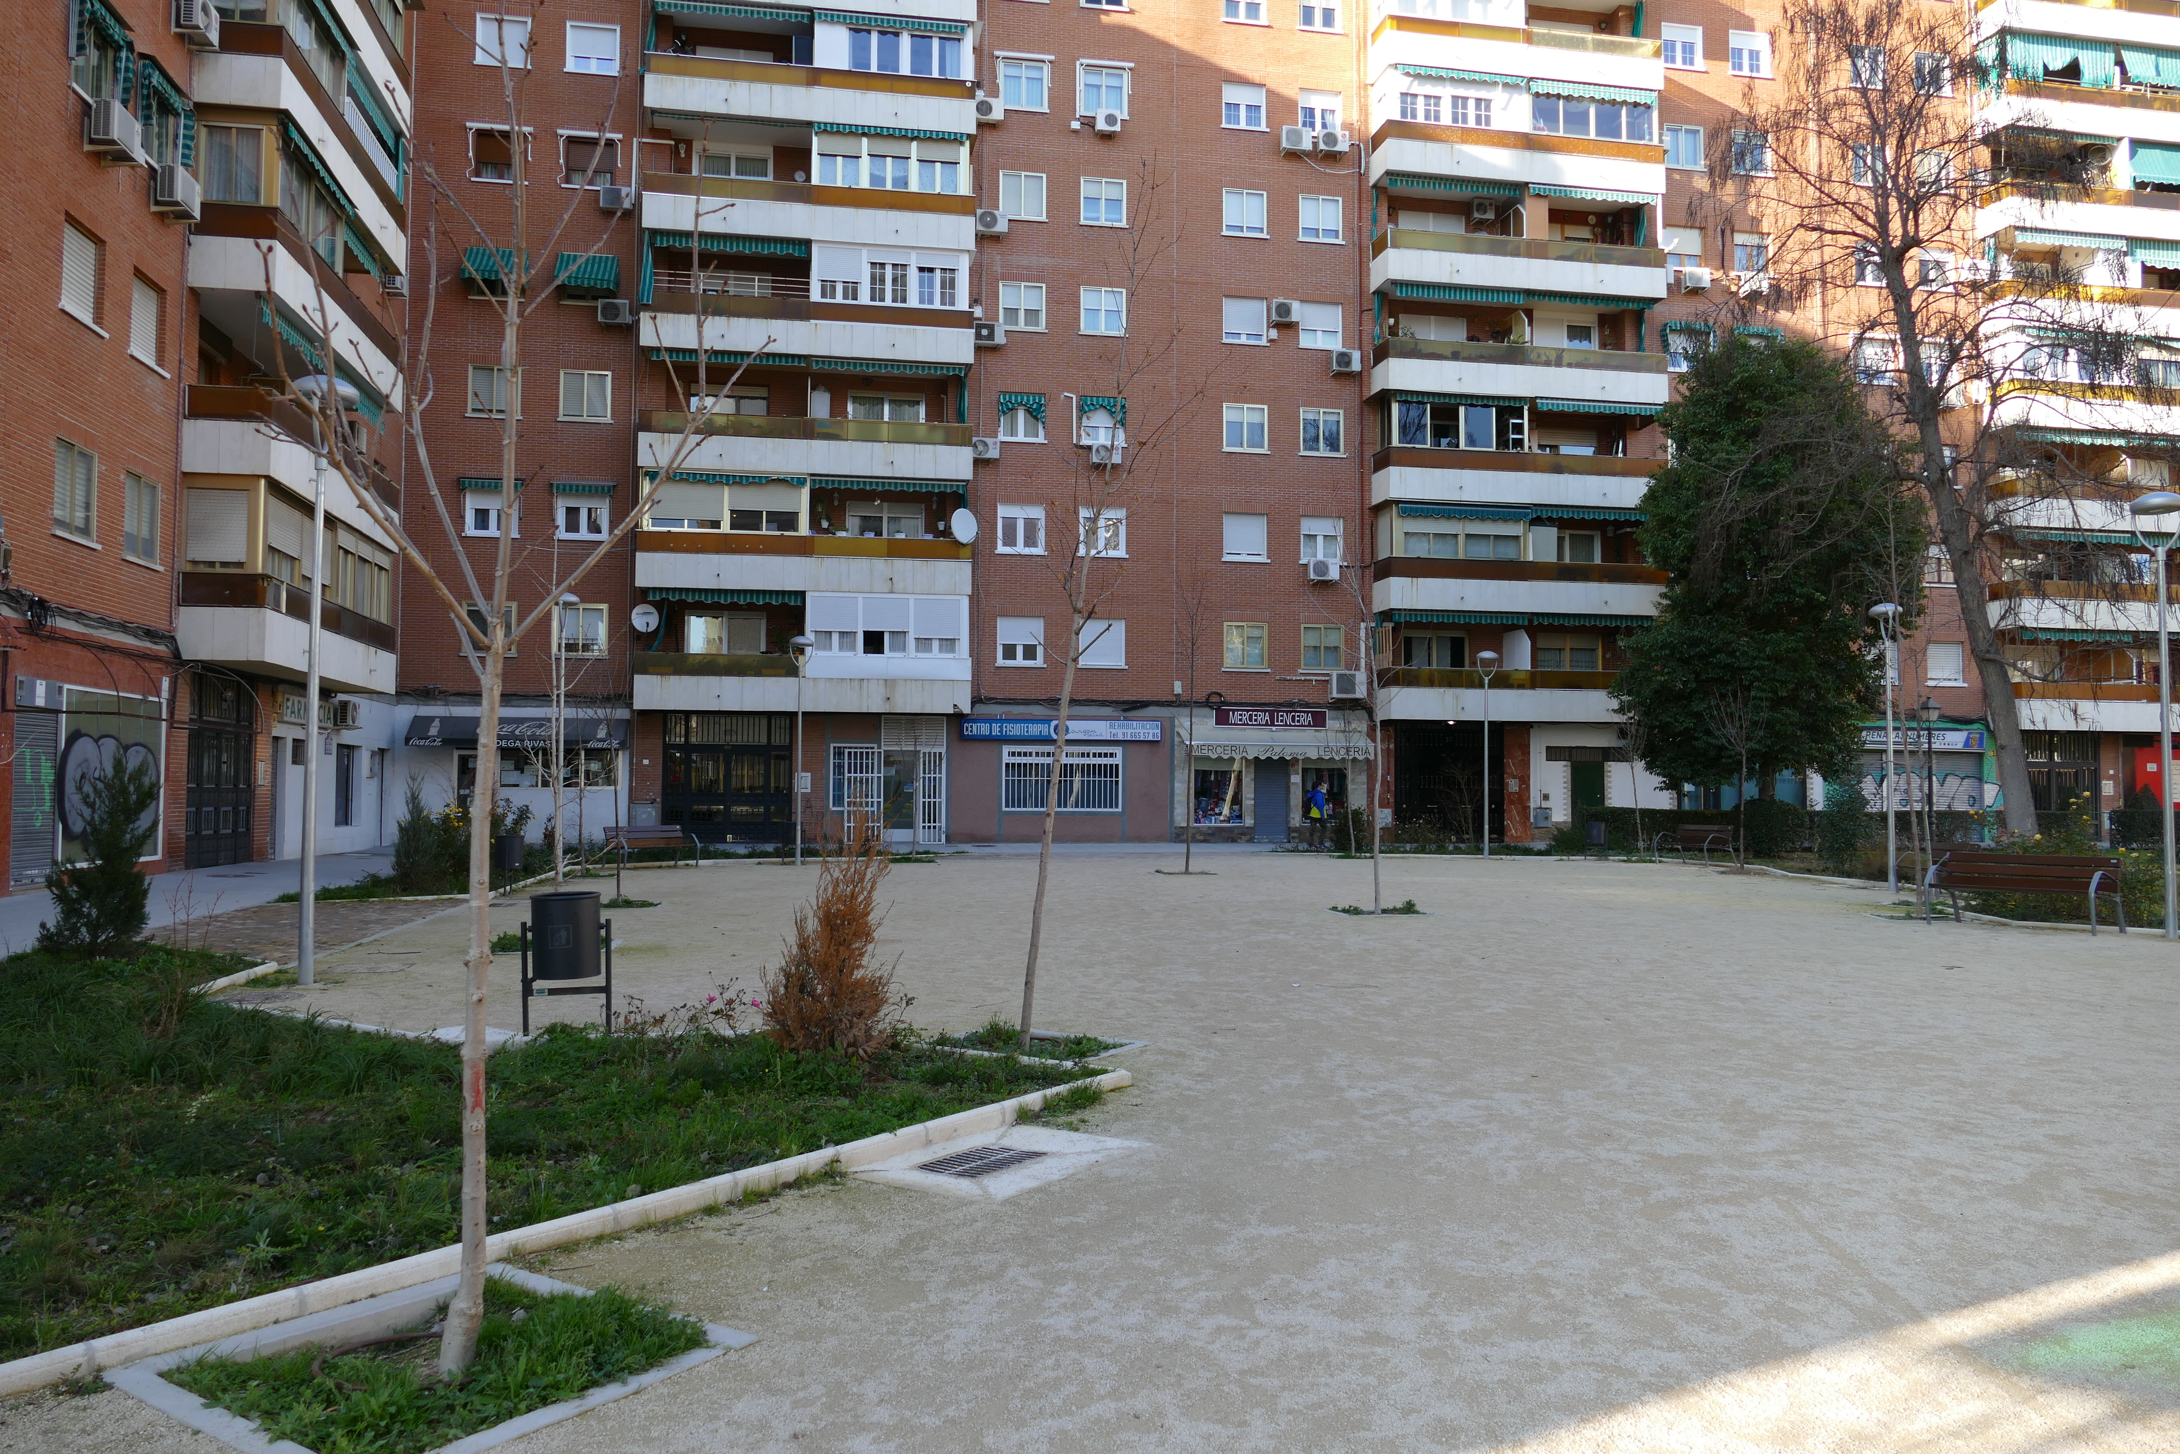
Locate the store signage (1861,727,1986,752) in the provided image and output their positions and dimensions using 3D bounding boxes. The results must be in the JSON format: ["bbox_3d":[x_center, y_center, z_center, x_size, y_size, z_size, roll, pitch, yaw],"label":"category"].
[{"bbox_3d":[23.673,0.398,43.111,4.150,0.640,0.150,1,-3,-11],"label":"store signage"}]

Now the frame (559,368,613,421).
[{"bbox_3d":[-12.110,-7.939,36.426,1.230,1.254,0.130,1,-3,-11],"label":"frame"}]

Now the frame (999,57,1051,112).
[{"bbox_3d":[-1.688,-16.563,39.156,1.289,1.325,0.150,1,-3,-11],"label":"frame"}]

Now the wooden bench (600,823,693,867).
[{"bbox_3d":[-8.152,2.234,28.159,0.680,0.800,1.750,-2,-4,38],"label":"wooden bench"}]

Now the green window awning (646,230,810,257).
[{"bbox_3d":[-8.526,-11.471,36.138,3.572,0.391,0.350,1,-3,-11],"label":"green window awning"}]

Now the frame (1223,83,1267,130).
[{"bbox_3d":[3.974,-15.875,38.888,1.199,1.195,0.160,1,-3,-11],"label":"frame"}]

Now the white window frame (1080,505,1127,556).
[{"bbox_3d":[0.348,-4.930,38.508,1.236,1.244,0.130,1,-3,-11],"label":"white window frame"}]

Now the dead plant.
[{"bbox_3d":[-1.319,1.086,7.907,0.760,1.220,0.740,1,-3,-11],"label":"dead plant"}]

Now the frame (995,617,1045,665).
[{"bbox_3d":[-1.704,-2.073,37.230,1.210,1.219,0.160,1,-3,-11],"label":"frame"}]

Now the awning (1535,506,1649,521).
[{"bbox_3d":[13.299,-5.600,40.127,3.515,0.309,0.350,1,-3,-11],"label":"awning"}]

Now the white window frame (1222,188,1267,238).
[{"bbox_3d":[4.141,-13.591,40.154,1.260,1.260,0.140,1,-3,-11],"label":"white window frame"}]

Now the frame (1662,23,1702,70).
[{"bbox_3d":[16.168,-18.484,41.287,1.248,1.235,0.160,1,-3,-11],"label":"frame"}]

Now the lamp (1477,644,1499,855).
[{"bbox_3d":[8.267,0.572,31.599,0.430,4.335,0.430,1,-3,-11],"label":"lamp"}]

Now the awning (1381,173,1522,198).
[{"bbox_3d":[9.329,-13.829,38.867,3.629,0.349,0.300,1,-3,-11],"label":"awning"}]

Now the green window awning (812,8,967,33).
[{"bbox_3d":[-4.864,-17.200,37.108,3.741,0.302,0.350,1,-3,-11],"label":"green window awning"}]

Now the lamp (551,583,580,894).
[{"bbox_3d":[-7.790,0.143,22.451,0.430,4.298,0.430,1,-3,-11],"label":"lamp"}]

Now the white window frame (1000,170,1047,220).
[{"bbox_3d":[-1.648,-13.169,37.717,1.179,1.221,0.160,1,-3,-11],"label":"white window frame"}]

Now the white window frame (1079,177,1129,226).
[{"bbox_3d":[0.349,-13.516,39.035,1.208,1.238,0.140,1,-3,-11],"label":"white window frame"}]

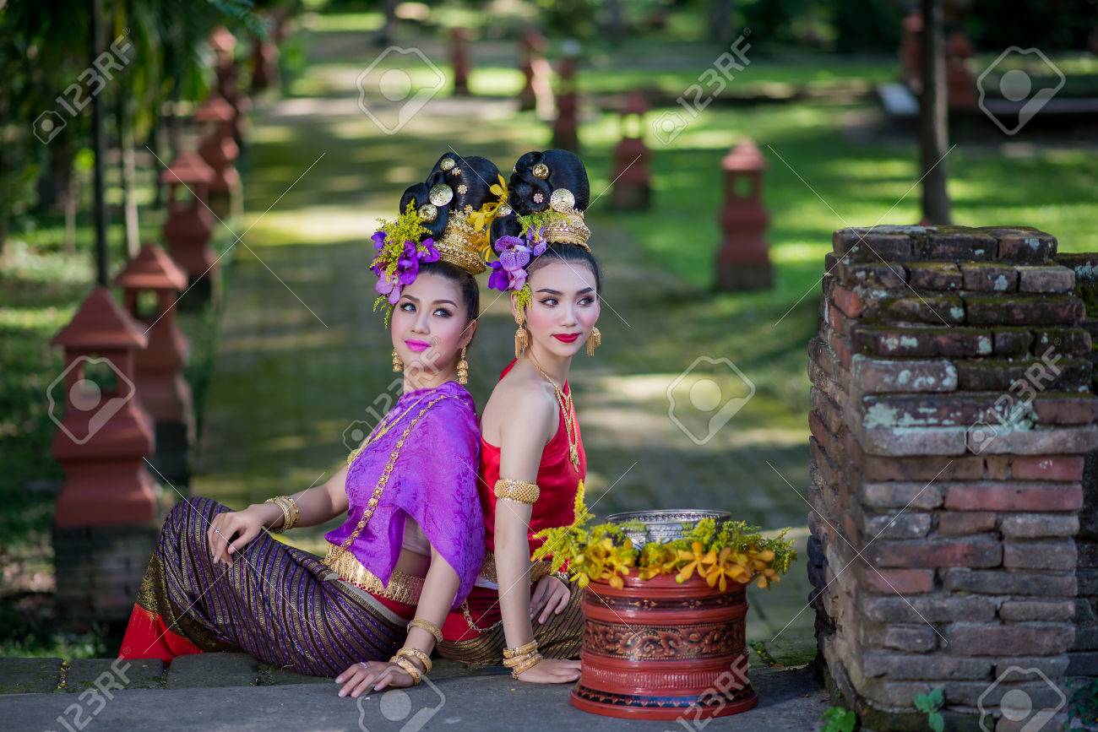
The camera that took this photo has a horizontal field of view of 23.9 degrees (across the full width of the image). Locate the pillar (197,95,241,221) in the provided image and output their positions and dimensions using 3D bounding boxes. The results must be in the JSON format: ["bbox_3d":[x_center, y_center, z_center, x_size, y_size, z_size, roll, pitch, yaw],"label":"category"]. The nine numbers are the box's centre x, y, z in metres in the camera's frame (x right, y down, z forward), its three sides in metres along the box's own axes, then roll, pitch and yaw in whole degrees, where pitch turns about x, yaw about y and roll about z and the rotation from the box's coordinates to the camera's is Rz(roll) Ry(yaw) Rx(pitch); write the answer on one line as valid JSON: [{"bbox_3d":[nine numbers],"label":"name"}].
[{"bbox_3d":[-2.887,-1.831,22.632,0.340,1.085,0.340,0,7,0],"label":"pillar"}]

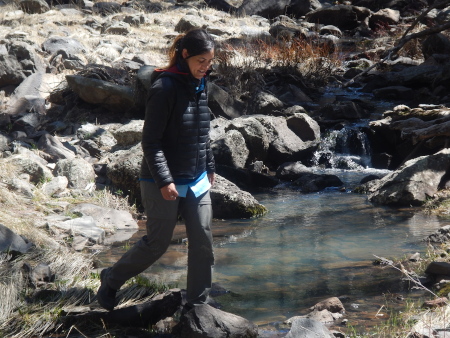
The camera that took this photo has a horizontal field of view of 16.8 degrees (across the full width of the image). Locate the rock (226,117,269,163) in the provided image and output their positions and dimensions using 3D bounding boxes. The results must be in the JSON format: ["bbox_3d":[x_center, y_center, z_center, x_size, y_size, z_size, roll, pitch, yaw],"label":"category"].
[{"bbox_3d":[0.201,-0.264,13.600,0.372,0.360,0.380,0,8,0],"label":"rock"}]

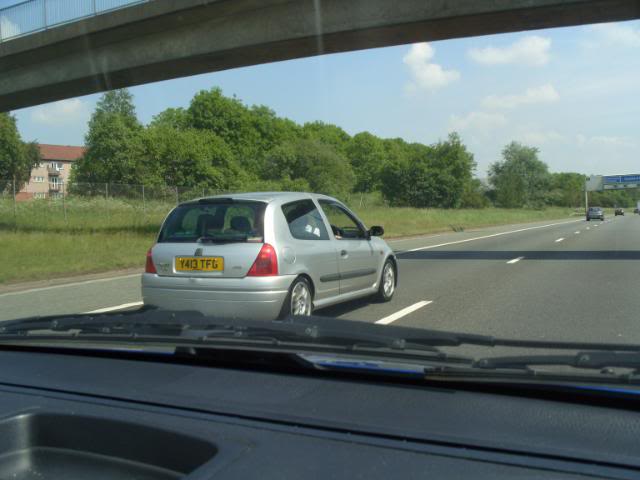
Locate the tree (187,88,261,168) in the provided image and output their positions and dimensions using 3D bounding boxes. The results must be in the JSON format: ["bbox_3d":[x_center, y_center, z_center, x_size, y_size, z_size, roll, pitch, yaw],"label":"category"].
[{"bbox_3d":[-8.649,-8.022,58.000,7.500,11.000,7.500,-1,2,26],"label":"tree"}]

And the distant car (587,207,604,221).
[{"bbox_3d":[30.261,-2.875,71.000,1.750,1.470,4.200,-1,2,26],"label":"distant car"}]

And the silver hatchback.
[{"bbox_3d":[-0.335,0.157,7.600,1.680,1.420,3.770,-1,2,26],"label":"silver hatchback"}]

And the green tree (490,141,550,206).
[{"bbox_3d":[42.237,-13.655,137.000,13.000,14.000,13.000,-1,2,26],"label":"green tree"}]

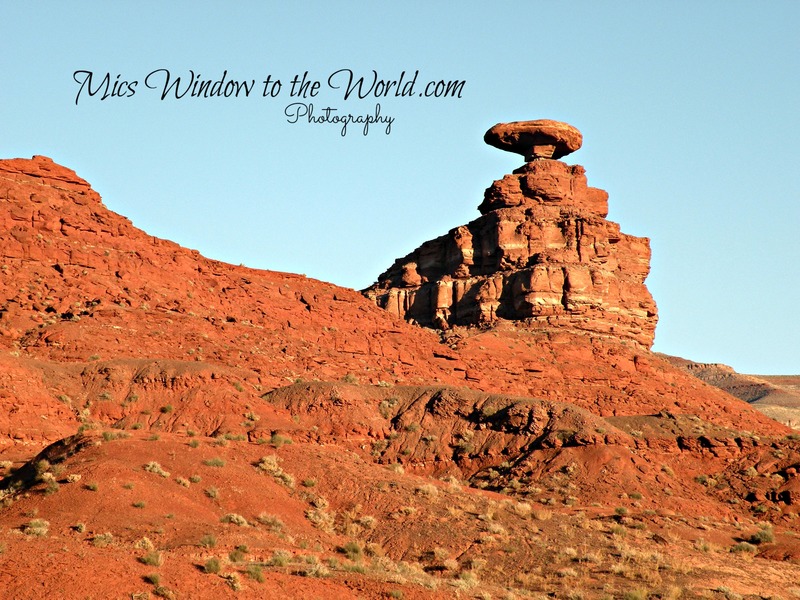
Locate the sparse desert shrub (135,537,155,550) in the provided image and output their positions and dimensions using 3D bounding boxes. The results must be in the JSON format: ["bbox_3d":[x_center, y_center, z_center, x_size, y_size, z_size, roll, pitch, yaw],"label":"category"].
[{"bbox_3d":[-12.075,11.508,154.000,0.917,0.635,0.779,0,-4,0],"label":"sparse desert shrub"}]

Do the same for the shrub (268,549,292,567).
[{"bbox_3d":[-3.997,8.613,109.000,0.779,0.584,0.701,0,-2,0],"label":"shrub"}]

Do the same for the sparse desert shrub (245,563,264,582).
[{"bbox_3d":[-4.733,8.864,106.000,0.631,0.631,0.568,0,-2,0],"label":"sparse desert shrub"}]

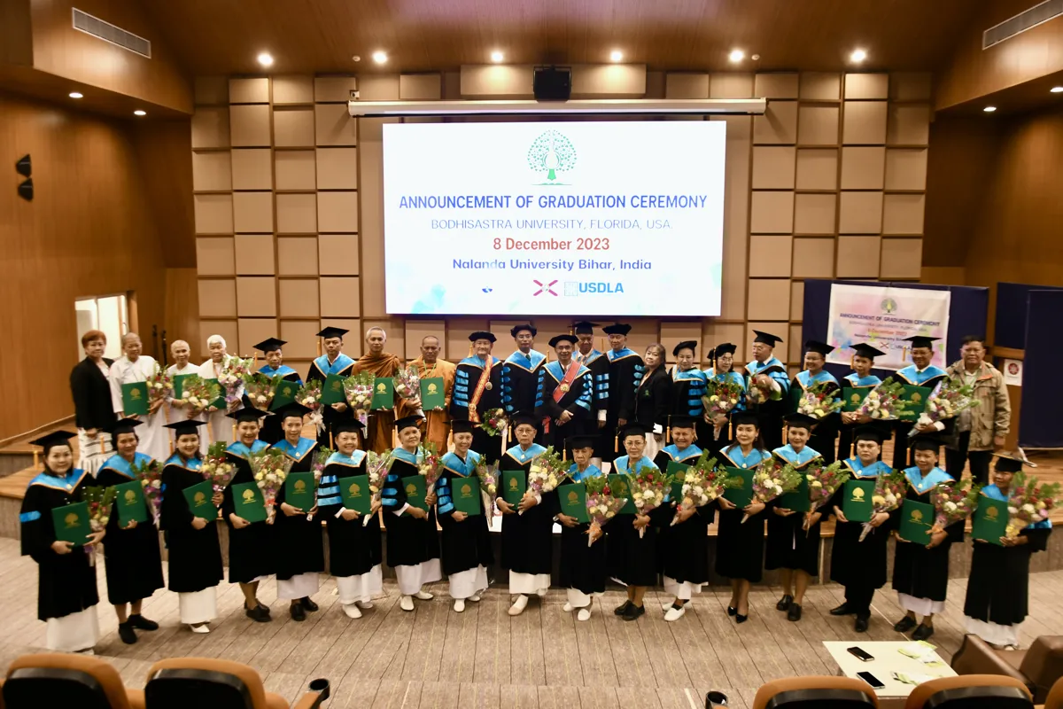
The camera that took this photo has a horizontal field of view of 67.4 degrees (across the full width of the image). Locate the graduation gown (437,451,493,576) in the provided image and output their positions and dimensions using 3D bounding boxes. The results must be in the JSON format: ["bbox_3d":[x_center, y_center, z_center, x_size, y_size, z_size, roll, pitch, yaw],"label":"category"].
[{"bbox_3d":[-0.547,1.294,6.520,0.470,1.004,0.400,-1,7,-10],"label":"graduation gown"}]

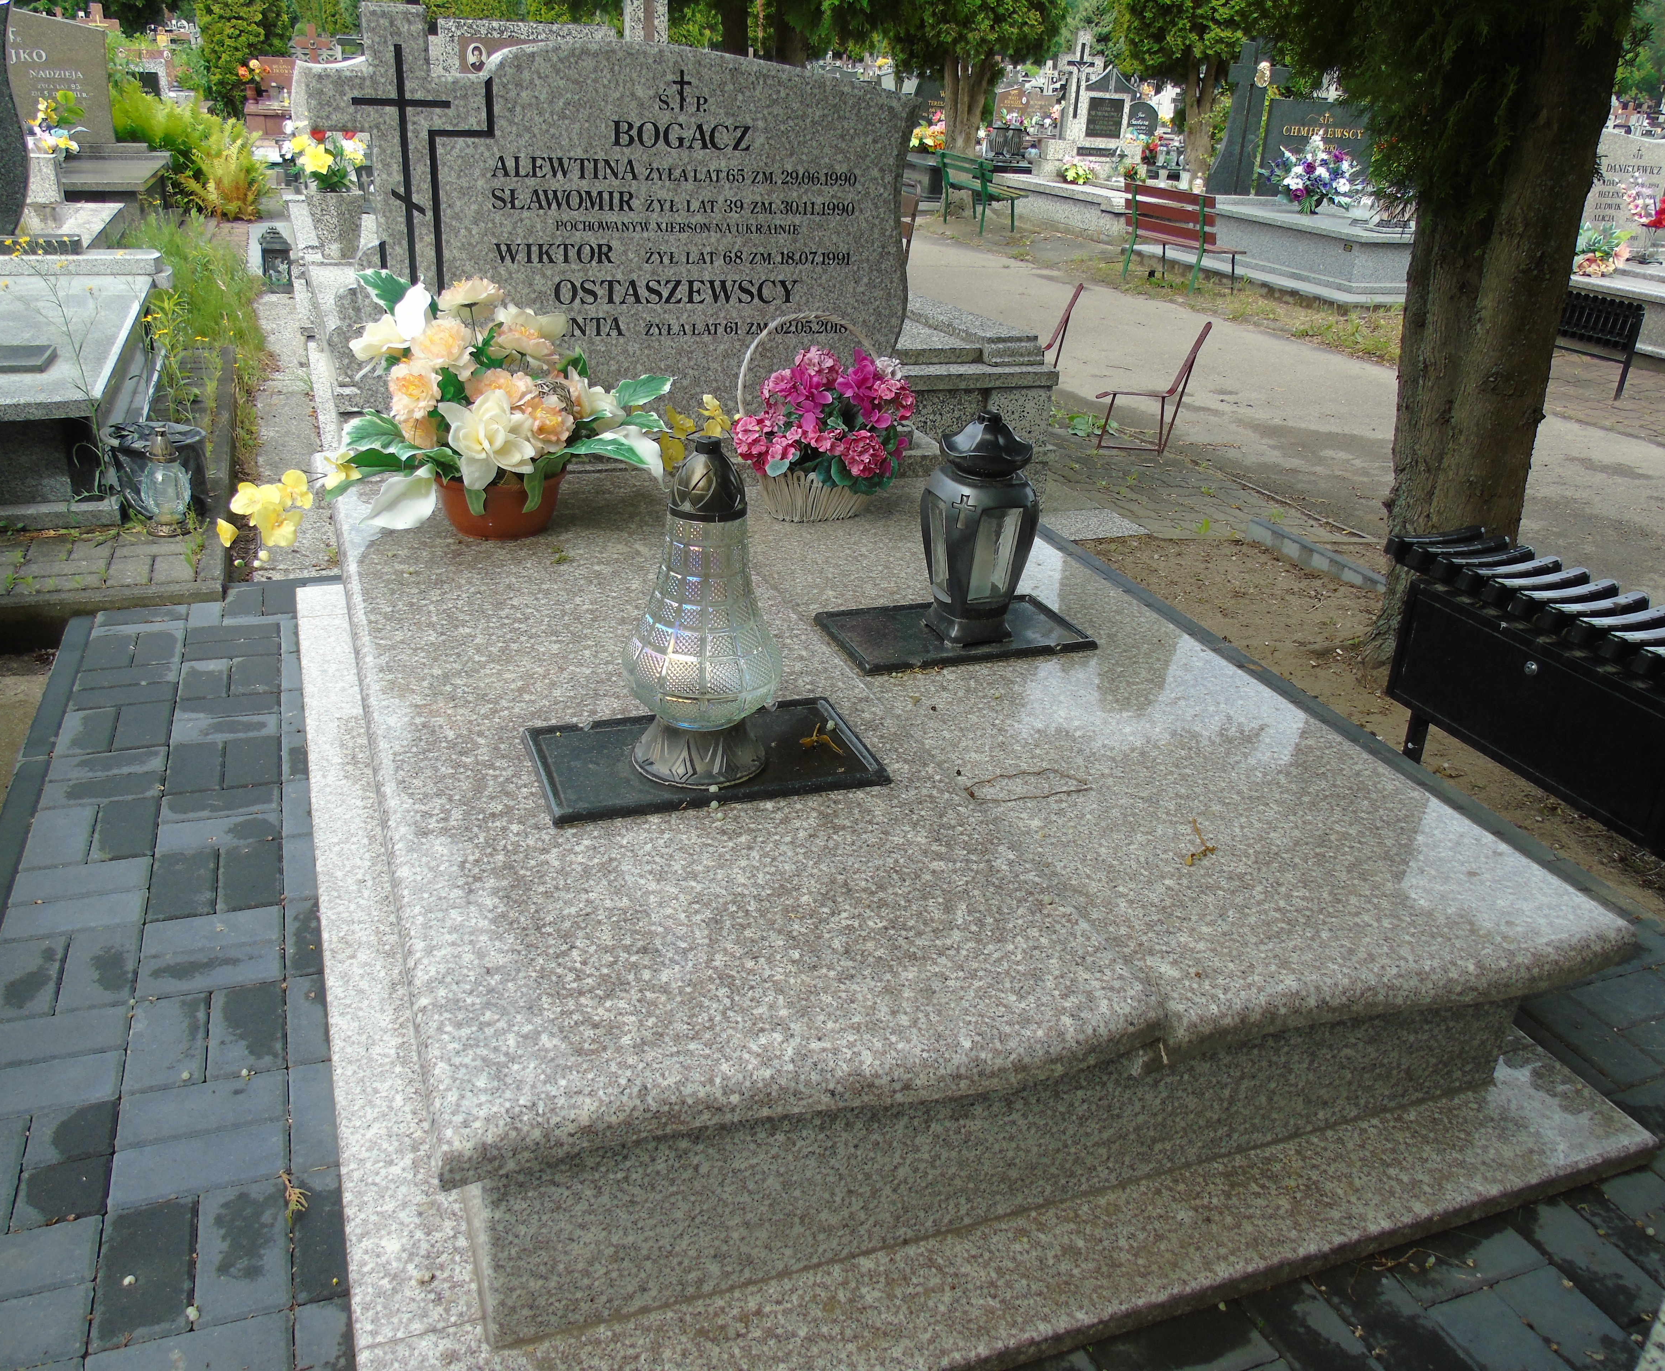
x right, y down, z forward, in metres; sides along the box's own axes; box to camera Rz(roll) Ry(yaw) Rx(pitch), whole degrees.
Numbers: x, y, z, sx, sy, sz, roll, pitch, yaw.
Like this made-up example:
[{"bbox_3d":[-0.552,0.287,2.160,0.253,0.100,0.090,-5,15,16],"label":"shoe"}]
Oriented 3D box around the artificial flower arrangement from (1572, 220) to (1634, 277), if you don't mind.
[{"bbox_3d":[5.862,-3.338,10.100,0.480,0.420,0.420,-6,27,-20],"label":"artificial flower arrangement"}]

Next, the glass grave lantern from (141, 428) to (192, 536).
[{"bbox_3d":[-1.742,-0.546,3.466,0.132,0.285,0.132,-6,25,-20],"label":"glass grave lantern"}]

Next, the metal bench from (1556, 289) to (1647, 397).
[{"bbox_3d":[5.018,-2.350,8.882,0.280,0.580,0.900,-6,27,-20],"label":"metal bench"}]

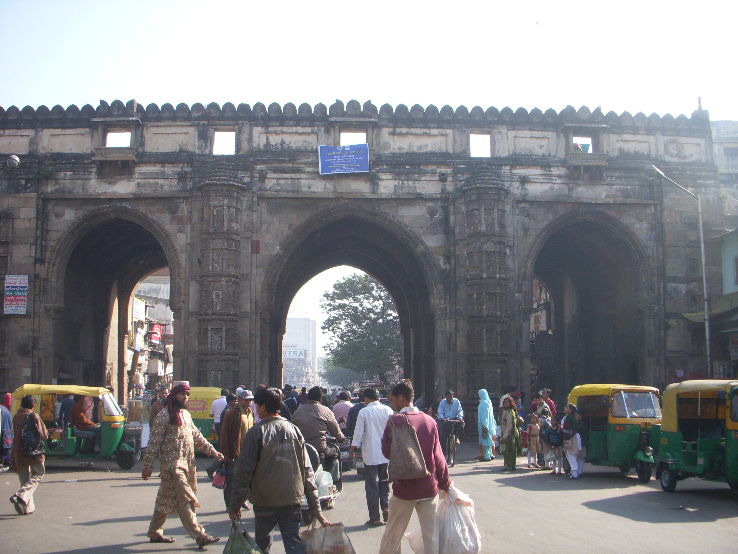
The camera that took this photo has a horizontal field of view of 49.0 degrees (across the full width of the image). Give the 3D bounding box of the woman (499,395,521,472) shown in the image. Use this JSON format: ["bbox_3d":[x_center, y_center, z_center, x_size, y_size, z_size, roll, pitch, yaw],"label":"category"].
[{"bbox_3d":[2.848,3.142,16.372,0.450,1.520,0.360,7,-11,-40],"label":"woman"}]

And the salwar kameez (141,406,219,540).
[{"bbox_3d":[-2.014,2.080,8.611,0.620,1.370,0.500,-4,-9,27],"label":"salwar kameez"}]

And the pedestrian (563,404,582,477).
[{"bbox_3d":[3.828,3.061,15.228,0.370,1.370,0.380,1,-8,-7],"label":"pedestrian"}]

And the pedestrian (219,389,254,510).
[{"bbox_3d":[-1.783,2.348,11.071,0.420,1.607,0.500,-8,-11,43],"label":"pedestrian"}]

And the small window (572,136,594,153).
[{"bbox_3d":[7.462,-4.631,28.323,0.730,0.600,0.200,0,-8,-3],"label":"small window"}]

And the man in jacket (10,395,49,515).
[{"bbox_3d":[-4.644,2.383,10.980,0.460,1.565,0.400,-3,-8,22],"label":"man in jacket"}]

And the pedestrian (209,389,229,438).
[{"bbox_3d":[-3.417,3.395,18.588,0.500,1.637,0.340,-2,-8,14],"label":"pedestrian"}]

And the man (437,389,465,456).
[{"bbox_3d":[1.820,3.210,17.873,0.580,1.453,0.750,0,-8,-2],"label":"man"}]

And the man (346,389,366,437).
[{"bbox_3d":[-0.075,2.484,12.075,0.500,1.660,0.360,0,-8,2],"label":"man"}]

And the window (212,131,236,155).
[{"bbox_3d":[-5.034,-4.644,28.404,0.801,0.865,0.350,0,-8,0],"label":"window"}]

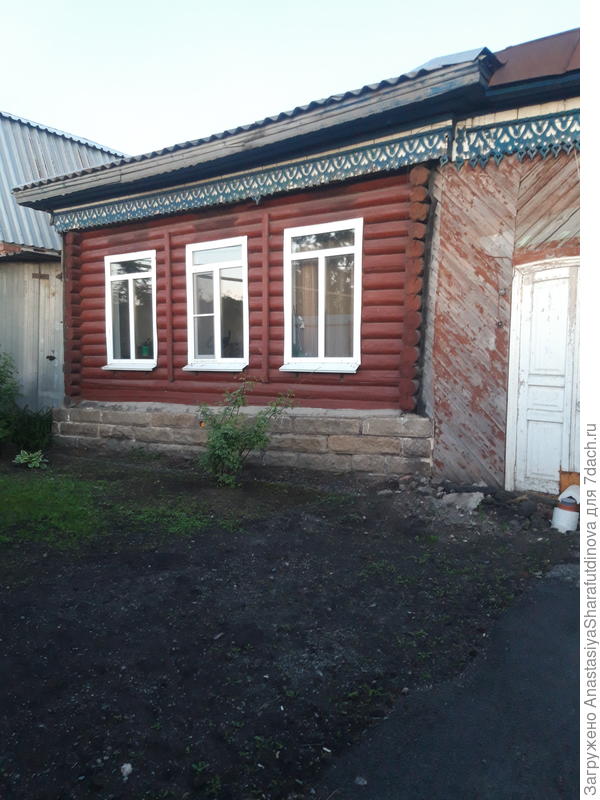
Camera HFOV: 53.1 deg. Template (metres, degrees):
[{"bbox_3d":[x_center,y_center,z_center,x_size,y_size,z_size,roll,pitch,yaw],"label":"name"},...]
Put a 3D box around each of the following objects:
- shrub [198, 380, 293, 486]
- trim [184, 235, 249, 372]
[{"bbox_3d":[-0.608,0.374,6.700,0.980,1.150,0.900,3,5,33],"label":"shrub"},{"bbox_3d":[-1.129,-1.254,7.995,1.070,1.710,0.150,3,5,33],"label":"trim"}]

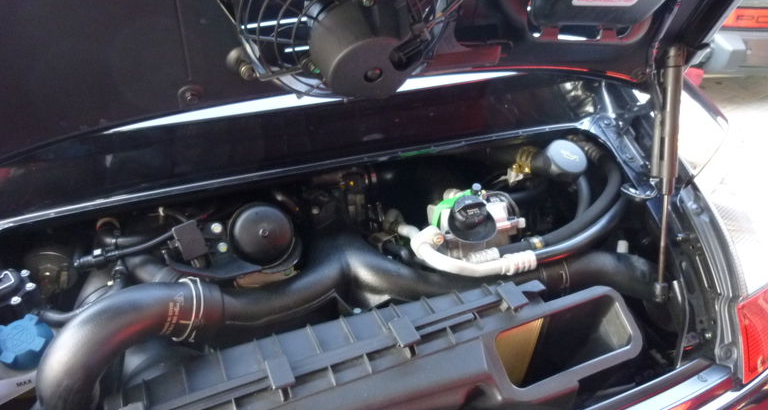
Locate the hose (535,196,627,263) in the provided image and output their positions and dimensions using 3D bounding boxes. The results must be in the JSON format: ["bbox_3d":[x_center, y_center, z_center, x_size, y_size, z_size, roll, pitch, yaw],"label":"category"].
[{"bbox_3d":[0.352,0.036,0.970,0.235,0.065,0.070,-18,35,-35],"label":"hose"}]

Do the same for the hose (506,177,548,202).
[{"bbox_3d":[0.278,-0.028,1.065,0.100,0.032,0.033,-12,32,-27],"label":"hose"}]

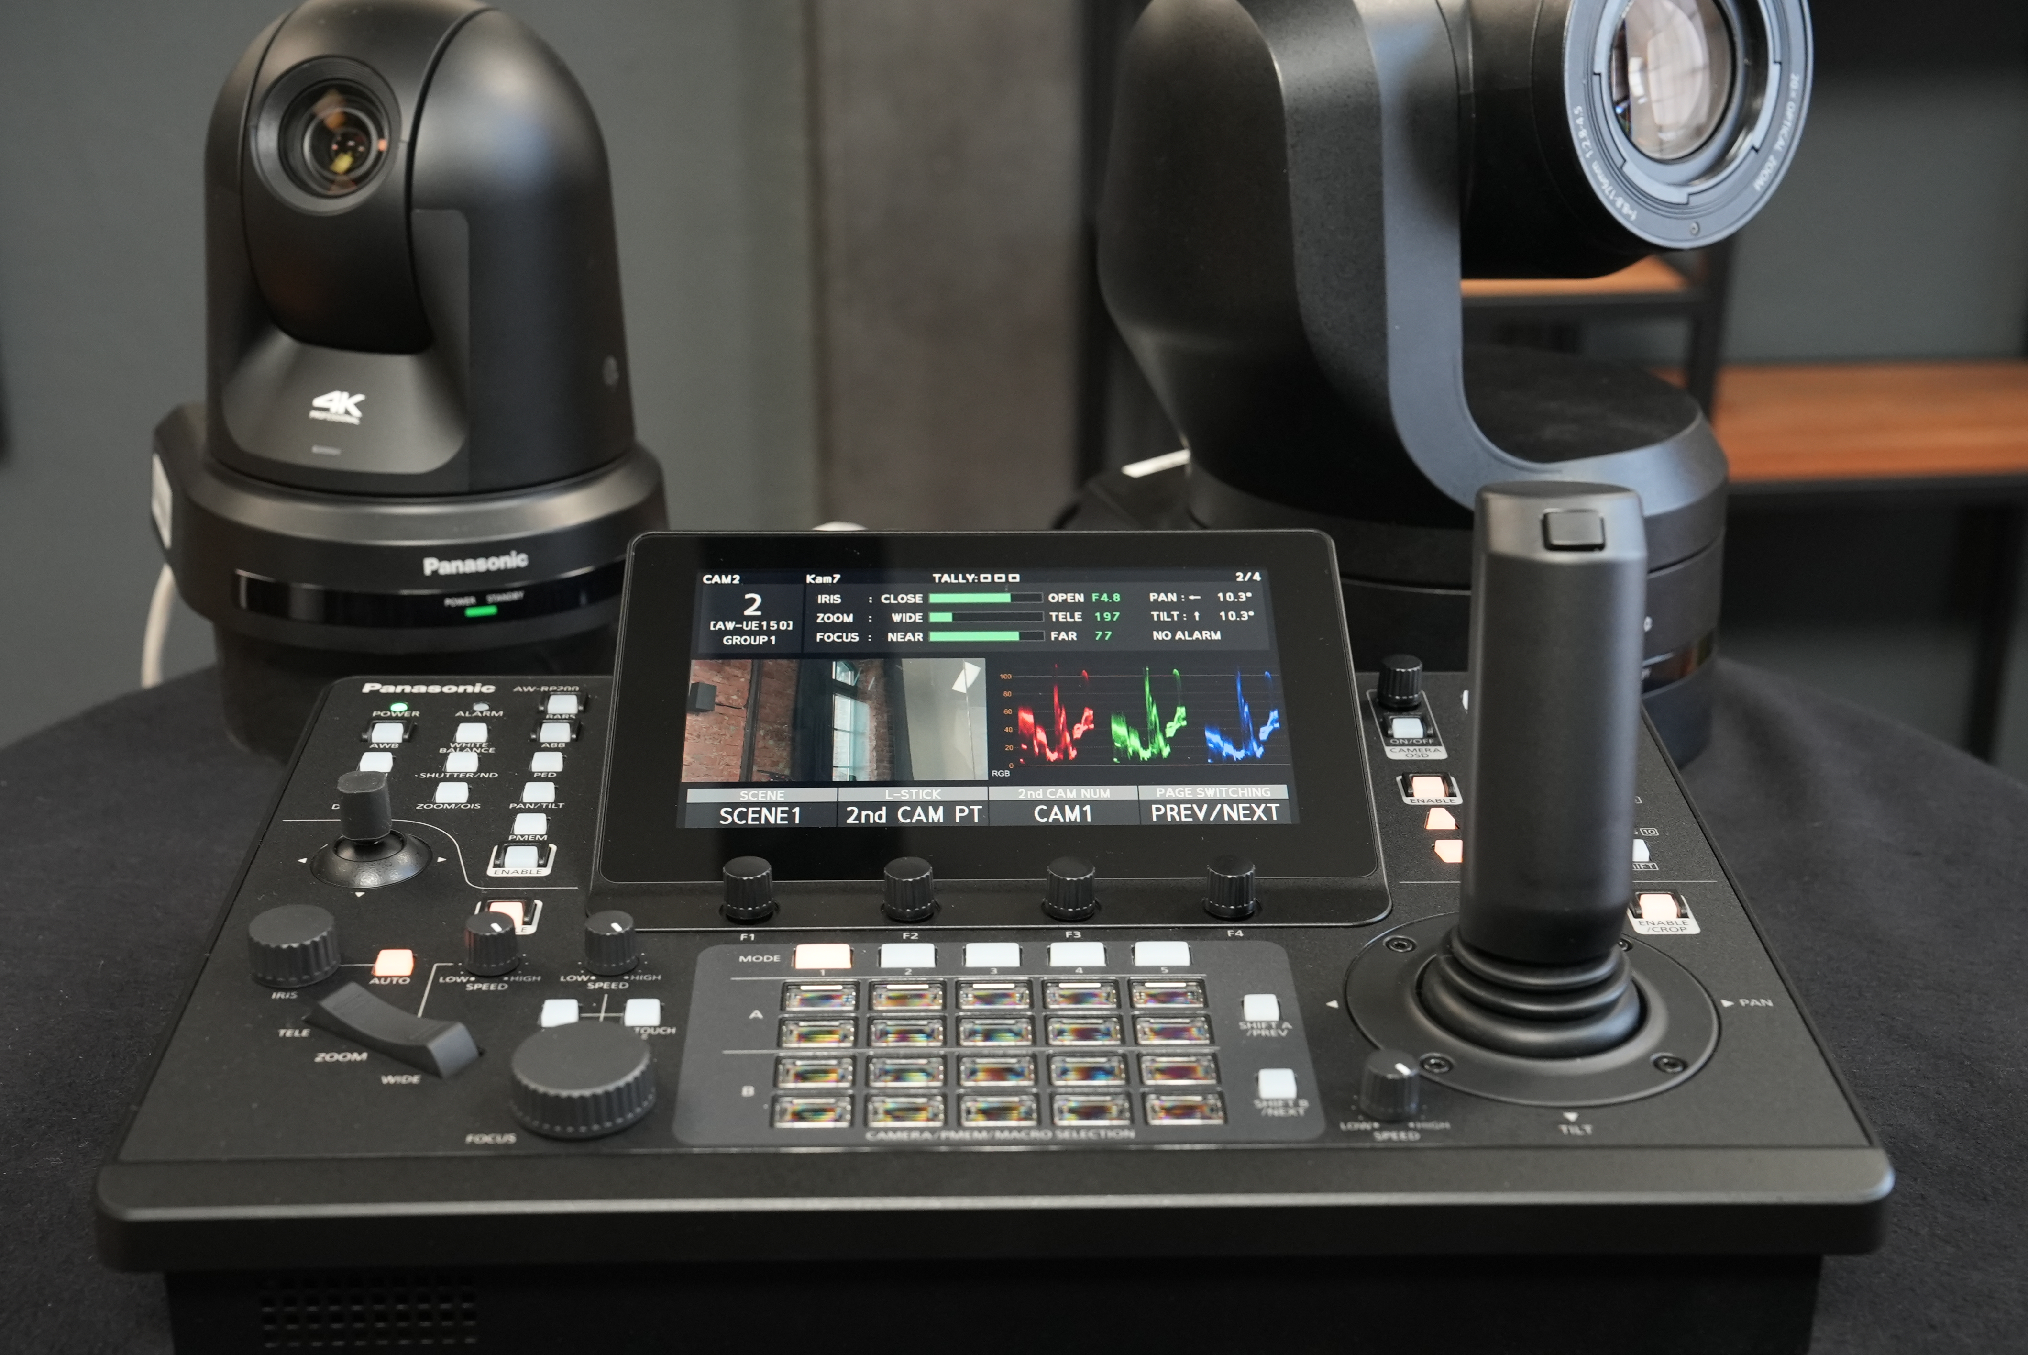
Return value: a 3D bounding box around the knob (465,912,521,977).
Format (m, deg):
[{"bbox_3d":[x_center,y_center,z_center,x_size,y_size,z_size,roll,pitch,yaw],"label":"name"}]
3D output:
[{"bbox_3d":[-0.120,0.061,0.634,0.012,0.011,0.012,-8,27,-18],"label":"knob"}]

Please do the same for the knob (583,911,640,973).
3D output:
[{"bbox_3d":[-0.092,0.061,0.632,0.012,0.010,0.012,1,25,0],"label":"knob"}]

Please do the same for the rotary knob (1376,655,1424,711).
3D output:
[{"bbox_3d":[0.107,0.002,0.760,0.012,0.011,0.012,0,26,-2],"label":"rotary knob"}]

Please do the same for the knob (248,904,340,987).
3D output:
[{"bbox_3d":[-0.164,0.061,0.630,0.019,0.010,0.019,0,25,-2],"label":"knob"}]

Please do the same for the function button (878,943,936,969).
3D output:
[{"bbox_3d":[-0.024,0.064,0.638,0.013,0.003,0.007,0,26,-2],"label":"function button"}]

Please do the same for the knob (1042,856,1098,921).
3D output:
[{"bbox_3d":[0.014,0.050,0.653,0.012,0.011,0.012,0,25,-2],"label":"knob"}]

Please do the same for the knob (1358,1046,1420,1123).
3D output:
[{"bbox_3d":[0.080,0.086,0.586,0.013,0.011,0.013,0,26,0],"label":"knob"}]

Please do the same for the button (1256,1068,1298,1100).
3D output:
[{"bbox_3d":[0.056,0.086,0.589,0.008,0.003,0.008,0,25,-2],"label":"button"}]

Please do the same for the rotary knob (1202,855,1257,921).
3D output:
[{"bbox_3d":[0.051,0.050,0.654,0.012,0.011,0.012,0,26,-2],"label":"rotary knob"}]

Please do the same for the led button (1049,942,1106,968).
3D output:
[{"bbox_3d":[0.015,0.064,0.639,0.013,0.003,0.007,0,26,-2],"label":"led button"}]

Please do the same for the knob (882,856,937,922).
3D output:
[{"bbox_3d":[-0.025,0.050,0.652,0.012,0.011,0.012,0,25,-2],"label":"knob"}]

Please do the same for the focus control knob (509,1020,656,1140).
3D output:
[{"bbox_3d":[-0.091,0.084,0.581,0.030,0.010,0.030,0,25,-2],"label":"focus control knob"}]

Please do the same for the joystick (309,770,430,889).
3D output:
[{"bbox_3d":[-0.158,0.035,0.674,0.029,0.021,0.029,0,26,-2],"label":"joystick"}]

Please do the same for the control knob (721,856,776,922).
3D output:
[{"bbox_3d":[-0.063,0.050,0.651,0.012,0.011,0.012,0,25,-2],"label":"control knob"}]

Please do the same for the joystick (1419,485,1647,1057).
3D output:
[{"bbox_3d":[0.115,0.017,0.597,0.051,0.122,0.051,-2,25,-1],"label":"joystick"}]

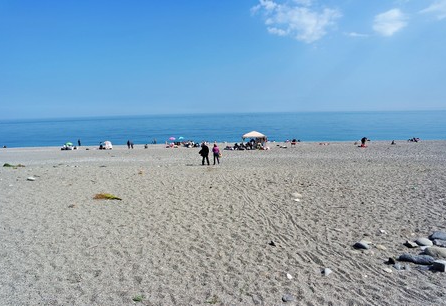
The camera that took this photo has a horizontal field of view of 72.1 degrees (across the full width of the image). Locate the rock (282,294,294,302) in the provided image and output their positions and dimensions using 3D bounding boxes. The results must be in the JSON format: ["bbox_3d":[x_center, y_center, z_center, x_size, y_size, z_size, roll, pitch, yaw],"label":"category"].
[{"bbox_3d":[1.126,2.506,5.288,0.194,0.126,0.146,0,7,10],"label":"rock"}]

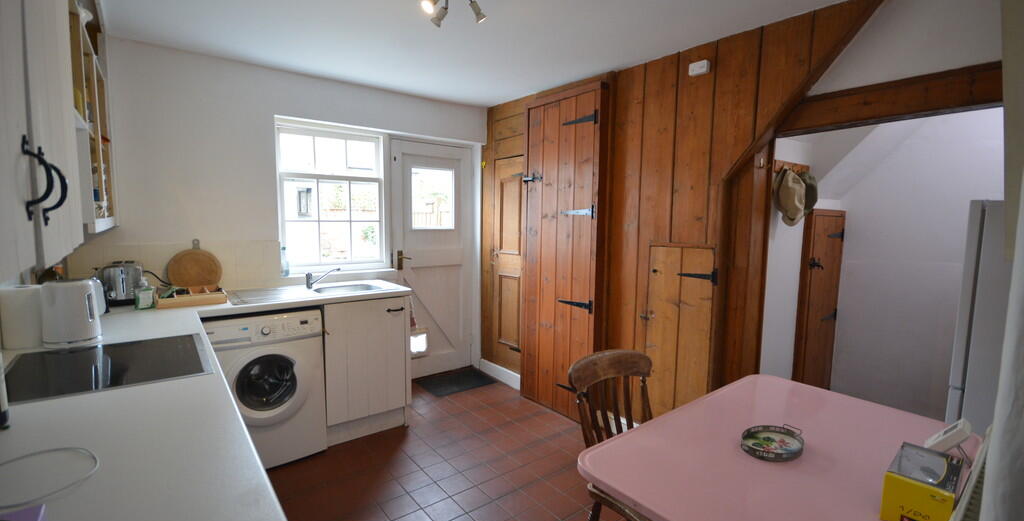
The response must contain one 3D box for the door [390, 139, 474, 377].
[{"bbox_3d":[-0.701,0.012,3.827,0.790,2.040,0.045,-3,6,-37],"label":"door"}]

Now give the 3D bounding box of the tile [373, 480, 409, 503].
[{"bbox_3d":[-0.630,1.173,2.163,0.150,0.012,0.150,-4,7,-39],"label":"tile"}]

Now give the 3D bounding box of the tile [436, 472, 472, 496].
[{"bbox_3d":[-0.294,1.188,2.251,0.149,0.012,0.149,-3,6,-38],"label":"tile"}]

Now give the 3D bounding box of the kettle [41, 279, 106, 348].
[{"bbox_3d":[-1.545,0.180,1.520,0.150,0.222,0.200,1,5,8],"label":"kettle"}]

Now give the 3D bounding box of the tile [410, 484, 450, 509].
[{"bbox_3d":[-0.414,1.179,2.137,0.150,0.012,0.150,-4,7,-39],"label":"tile"}]

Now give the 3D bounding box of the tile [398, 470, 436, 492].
[{"bbox_3d":[-0.514,1.184,2.280,0.149,0.012,0.149,-3,7,-38],"label":"tile"}]

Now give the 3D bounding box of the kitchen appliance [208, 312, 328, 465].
[{"bbox_3d":[-1.521,0.710,2.591,0.595,0.850,0.570,-3,6,-37],"label":"kitchen appliance"}]

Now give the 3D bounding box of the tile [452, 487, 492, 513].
[{"bbox_3d":[-0.199,1.188,2.128,0.149,0.013,0.149,-3,6,-38],"label":"tile"}]

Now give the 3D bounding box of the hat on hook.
[{"bbox_3d":[1.554,-0.349,2.330,0.260,0.310,0.120,-3,6,-36],"label":"hat on hook"}]

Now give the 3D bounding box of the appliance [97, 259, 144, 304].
[{"bbox_3d":[-2.116,0.130,2.317,0.170,0.200,0.280,-3,6,-40],"label":"appliance"}]

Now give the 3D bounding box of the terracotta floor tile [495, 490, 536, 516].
[{"bbox_3d":[0.018,1.193,2.104,0.149,0.013,0.149,-3,6,-38],"label":"terracotta floor tile"}]

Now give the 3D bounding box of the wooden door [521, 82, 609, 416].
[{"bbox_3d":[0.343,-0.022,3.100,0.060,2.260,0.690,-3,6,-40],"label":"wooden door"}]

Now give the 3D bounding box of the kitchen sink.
[{"bbox_3d":[-1.104,0.273,2.854,0.410,0.160,0.360,-3,6,-37],"label":"kitchen sink"}]

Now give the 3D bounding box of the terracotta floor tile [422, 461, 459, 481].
[{"bbox_3d":[-0.390,1.179,2.372,0.149,0.012,0.149,-3,6,-38],"label":"terracotta floor tile"}]

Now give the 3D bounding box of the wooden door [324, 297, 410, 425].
[{"bbox_3d":[-0.900,0.614,2.668,0.500,0.730,0.025,-3,6,-37],"label":"wooden door"}]

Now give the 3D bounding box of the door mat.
[{"bbox_3d":[-0.458,1.050,3.688,0.605,0.011,0.385,-3,7,-36],"label":"door mat"}]

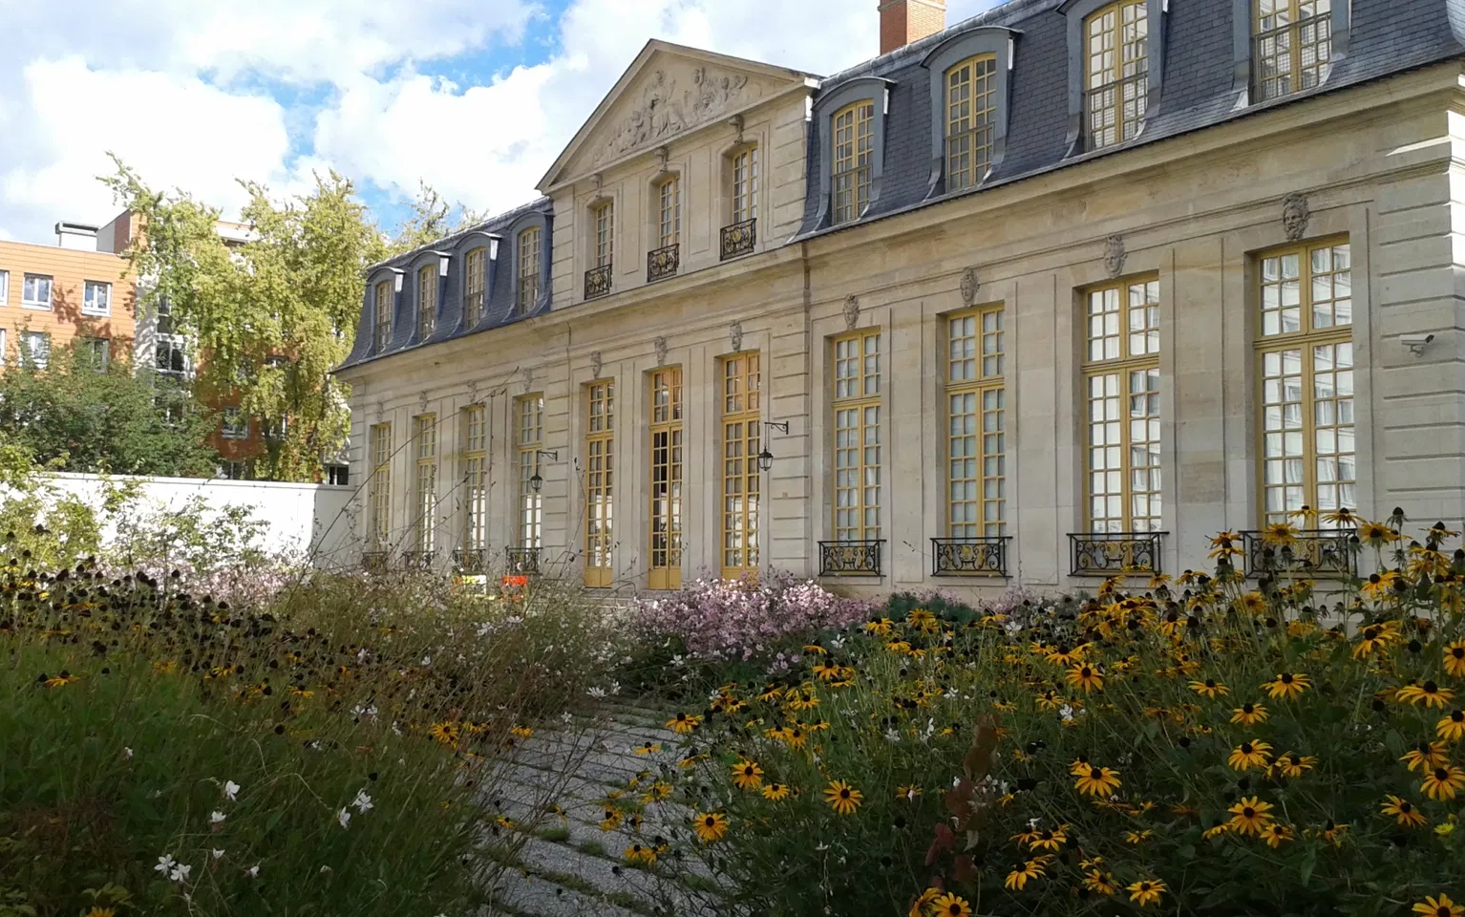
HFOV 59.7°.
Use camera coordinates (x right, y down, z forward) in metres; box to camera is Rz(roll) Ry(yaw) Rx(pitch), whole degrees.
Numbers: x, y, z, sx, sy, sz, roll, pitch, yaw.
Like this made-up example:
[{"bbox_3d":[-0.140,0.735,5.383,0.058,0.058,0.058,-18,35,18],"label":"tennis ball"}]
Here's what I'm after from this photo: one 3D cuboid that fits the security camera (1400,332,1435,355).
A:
[{"bbox_3d":[7.259,-1.208,13.527,0.170,0.220,0.370,2,5,-23],"label":"security camera"}]

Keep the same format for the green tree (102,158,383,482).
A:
[{"bbox_3d":[-18.016,-3.099,46.841,10.330,15.890,9.810,2,-5,-21],"label":"green tree"}]

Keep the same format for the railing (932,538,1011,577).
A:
[{"bbox_3d":[3.405,1.420,18.255,0.120,0.560,1.470,4,-6,-39],"label":"railing"}]

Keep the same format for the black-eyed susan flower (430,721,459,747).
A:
[{"bbox_3d":[-0.676,0.647,3.000,0.066,0.066,0.030,1,-50,-12],"label":"black-eyed susan flower"}]

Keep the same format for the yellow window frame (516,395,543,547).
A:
[{"bbox_3d":[-3.922,0.399,25.455,0.150,3.332,1.188,5,-7,-40],"label":"yellow window frame"}]

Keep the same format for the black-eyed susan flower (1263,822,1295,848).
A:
[{"bbox_3d":[0.915,0.631,2.139,0.058,0.028,0.058,16,21,26],"label":"black-eyed susan flower"}]

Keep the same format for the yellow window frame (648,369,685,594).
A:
[{"bbox_3d":[-1.059,0.343,22.075,0.150,3.848,1.188,5,-7,-40],"label":"yellow window frame"}]

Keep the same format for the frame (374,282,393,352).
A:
[{"bbox_3d":[-9.448,-3.831,34.776,0.140,1.850,1.000,4,-6,-39],"label":"frame"}]

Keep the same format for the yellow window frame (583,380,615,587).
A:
[{"bbox_3d":[-2.341,0.459,23.579,0.150,3.836,1.188,5,-7,-40],"label":"yellow window frame"}]

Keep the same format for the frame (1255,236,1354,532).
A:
[{"bbox_3d":[6.746,-0.594,14.865,0.140,3.797,1.280,4,-6,-39],"label":"frame"}]

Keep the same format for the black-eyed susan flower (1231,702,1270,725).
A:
[{"bbox_3d":[0.892,0.441,2.200,0.063,0.025,0.063,-2,15,22],"label":"black-eyed susan flower"}]

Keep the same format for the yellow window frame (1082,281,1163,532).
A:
[{"bbox_3d":[5.196,-0.443,16.750,0.140,3.797,1.280,4,-6,-39],"label":"yellow window frame"}]

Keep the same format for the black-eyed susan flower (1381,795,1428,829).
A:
[{"bbox_3d":[0.884,0.465,1.681,0.066,0.028,0.066,31,14,31],"label":"black-eyed susan flower"}]

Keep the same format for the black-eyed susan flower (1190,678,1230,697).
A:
[{"bbox_3d":[0.775,0.375,2.076,0.066,0.028,0.066,5,6,21],"label":"black-eyed susan flower"}]

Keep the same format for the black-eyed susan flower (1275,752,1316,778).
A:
[{"bbox_3d":[0.888,0.485,2.013,0.064,0.028,0.064,10,17,26],"label":"black-eyed susan flower"}]

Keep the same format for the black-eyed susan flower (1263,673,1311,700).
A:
[{"bbox_3d":[0.847,0.347,1.950,0.072,0.027,0.072,-2,15,23],"label":"black-eyed susan flower"}]

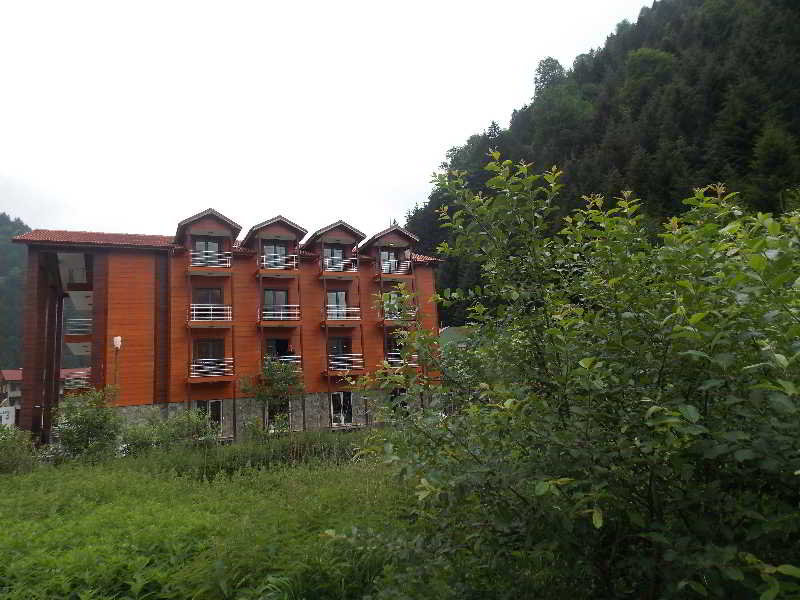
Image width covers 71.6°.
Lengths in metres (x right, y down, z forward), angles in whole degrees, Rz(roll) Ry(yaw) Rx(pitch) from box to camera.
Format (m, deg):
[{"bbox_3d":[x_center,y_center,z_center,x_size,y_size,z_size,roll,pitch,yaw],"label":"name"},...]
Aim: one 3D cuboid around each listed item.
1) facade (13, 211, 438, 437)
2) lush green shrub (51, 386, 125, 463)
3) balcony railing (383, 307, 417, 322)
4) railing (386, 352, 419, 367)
[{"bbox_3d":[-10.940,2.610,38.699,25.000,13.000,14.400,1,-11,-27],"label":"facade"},{"bbox_3d":[-11.869,4.713,21.000,2.700,2.750,2.500,1,-11,-27],"label":"lush green shrub"},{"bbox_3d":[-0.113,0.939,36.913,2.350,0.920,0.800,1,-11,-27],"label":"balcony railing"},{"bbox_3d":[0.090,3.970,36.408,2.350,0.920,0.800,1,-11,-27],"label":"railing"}]

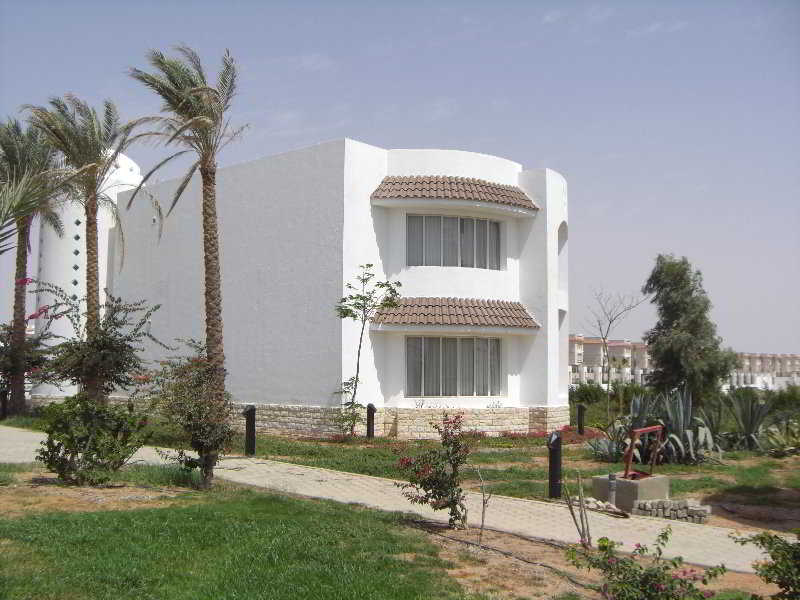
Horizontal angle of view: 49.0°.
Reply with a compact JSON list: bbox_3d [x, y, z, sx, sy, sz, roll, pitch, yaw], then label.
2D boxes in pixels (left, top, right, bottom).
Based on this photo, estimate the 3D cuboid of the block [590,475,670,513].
[{"bbox_3d":[3.104,2.597,11.888,0.784,0.403,0.700,4,-6,-42],"label":"block"}]

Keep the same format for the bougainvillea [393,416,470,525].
[{"bbox_3d":[0.348,1.825,9.400,0.820,1.230,0.800,0,-4,0],"label":"bougainvillea"}]

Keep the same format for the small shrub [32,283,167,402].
[{"bbox_3d":[-7.425,1.518,21.872,3.180,3.498,2.968,0,-5,0],"label":"small shrub"}]

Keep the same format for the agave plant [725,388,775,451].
[{"bbox_3d":[8.610,2.943,21.686,1.219,1.537,1.219,0,-5,0],"label":"agave plant"}]

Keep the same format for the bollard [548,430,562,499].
[{"bbox_3d":[2.118,2.248,12.000,0.175,0.910,0.180,-3,-6,40],"label":"bollard"}]

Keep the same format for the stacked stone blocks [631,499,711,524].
[{"bbox_3d":[3.040,2.345,9.830,0.790,0.195,0.320,-3,-6,33],"label":"stacked stone blocks"}]

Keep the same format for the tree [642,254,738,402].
[{"bbox_3d":[8.601,1.258,26.000,2.850,5.200,2.800,0,-4,0],"label":"tree"}]

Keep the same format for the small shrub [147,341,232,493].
[{"bbox_3d":[-2.828,1.538,11.800,1.220,1.980,1.200,0,-4,0],"label":"small shrub"}]

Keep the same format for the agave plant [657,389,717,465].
[{"bbox_3d":[6.125,2.680,18.823,1.325,1.505,1.325,0,-5,0],"label":"agave plant"}]

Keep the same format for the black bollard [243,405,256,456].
[{"bbox_3d":[-2.776,2.421,16.363,0.233,0.965,0.159,4,-6,-37],"label":"black bollard"}]

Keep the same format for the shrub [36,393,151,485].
[{"bbox_3d":[-4.547,1.990,13.090,1.590,1.272,1.484,0,-5,0],"label":"shrub"}]

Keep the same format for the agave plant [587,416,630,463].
[{"bbox_3d":[4.411,2.946,18.694,0.933,0.933,0.933,0,-5,0],"label":"agave plant"}]

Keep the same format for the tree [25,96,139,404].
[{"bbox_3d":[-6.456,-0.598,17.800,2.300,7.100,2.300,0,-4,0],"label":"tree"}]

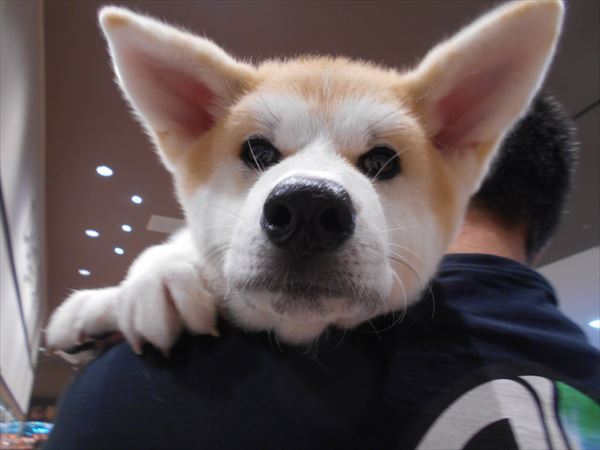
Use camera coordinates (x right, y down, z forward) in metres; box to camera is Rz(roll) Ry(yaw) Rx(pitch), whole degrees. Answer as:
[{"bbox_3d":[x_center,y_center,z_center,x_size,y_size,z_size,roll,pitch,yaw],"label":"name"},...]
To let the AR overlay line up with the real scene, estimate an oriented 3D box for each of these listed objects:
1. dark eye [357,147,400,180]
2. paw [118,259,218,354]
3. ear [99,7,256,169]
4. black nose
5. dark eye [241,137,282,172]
[{"bbox_3d":[0.044,-0.034,0.250,0.023,0.019,0.015,4,2,-5],"label":"dark eye"},{"bbox_3d":[-0.080,0.049,0.272,0.058,0.052,0.056,0,15,0],"label":"paw"},{"bbox_3d":[-0.084,-0.095,0.290,0.087,0.106,0.045,-42,-3,9],"label":"ear"},{"bbox_3d":[0.003,-0.004,0.188,0.038,0.032,0.027,4,2,5],"label":"black nose"},{"bbox_3d":[-0.021,-0.039,0.250,0.023,0.019,0.015,5,2,13],"label":"dark eye"}]

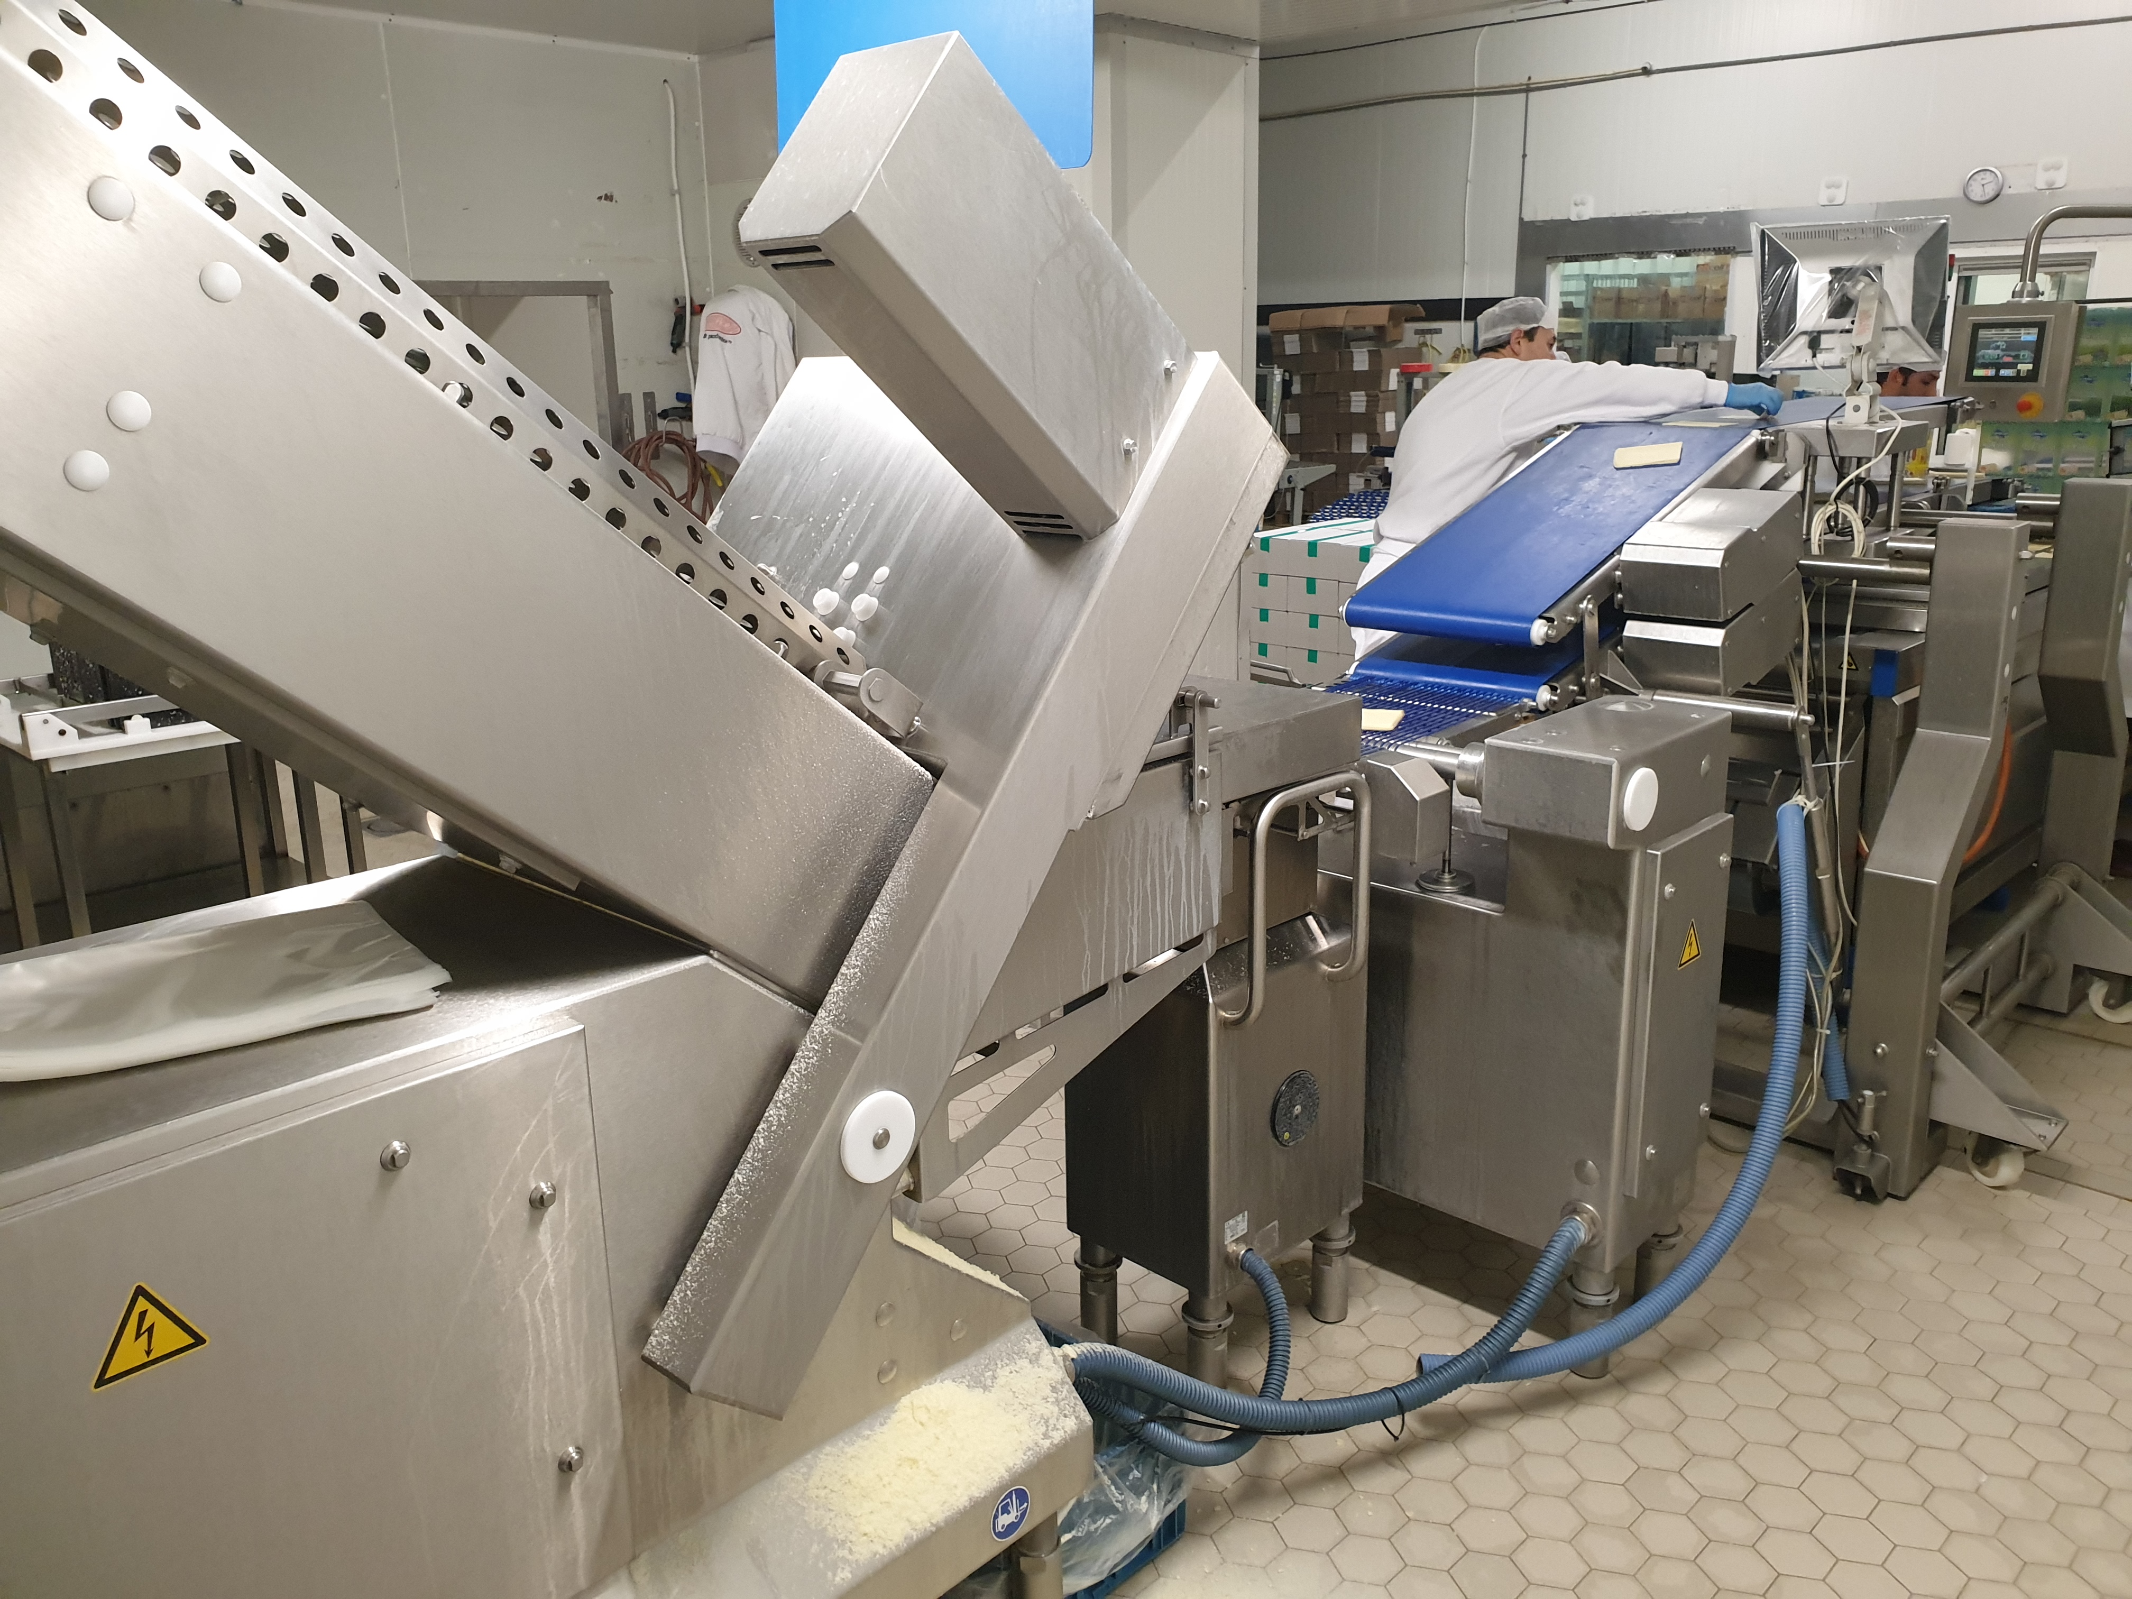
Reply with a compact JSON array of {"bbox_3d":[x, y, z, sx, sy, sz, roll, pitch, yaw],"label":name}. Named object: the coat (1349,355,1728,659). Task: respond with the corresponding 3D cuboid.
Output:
[{"bbox_3d":[1.230,-0.757,4.100,0.950,0.740,0.550,-4,14,-11],"label":"coat"}]

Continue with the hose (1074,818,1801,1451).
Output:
[{"bbox_3d":[0.766,0.583,2.660,1.774,0.906,0.327,-12,18,-35],"label":"hose"}]

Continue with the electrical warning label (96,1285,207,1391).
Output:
[{"bbox_3d":[-0.823,0.470,1.430,0.002,0.084,0.099,11,19,40],"label":"electrical warning label"}]

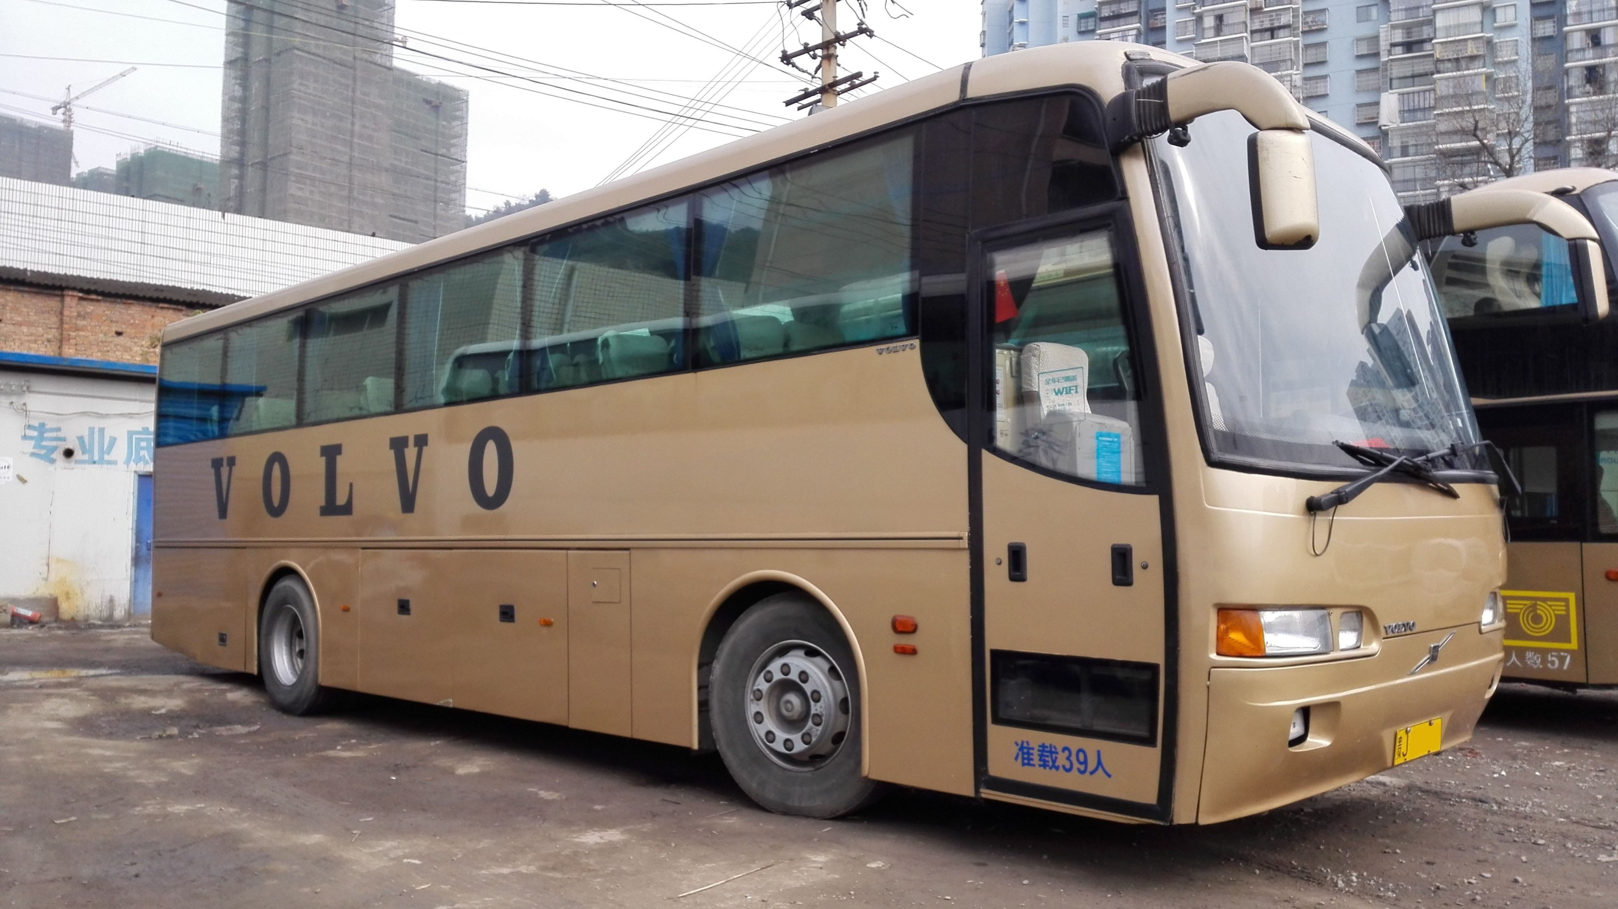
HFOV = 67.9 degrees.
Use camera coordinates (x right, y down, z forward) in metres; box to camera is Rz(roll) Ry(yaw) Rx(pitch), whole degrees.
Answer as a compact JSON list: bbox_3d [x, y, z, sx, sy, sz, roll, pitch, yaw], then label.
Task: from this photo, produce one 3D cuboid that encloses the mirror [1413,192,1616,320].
[{"bbox_3d":[3.334,-0.937,5.812,0.880,0.640,0.270,-4,-6,42],"label":"mirror"}]

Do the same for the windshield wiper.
[{"bbox_3d":[2.262,0.089,4.674,1.030,0.250,0.140,1,-4,-36],"label":"windshield wiper"}]

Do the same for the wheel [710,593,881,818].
[{"bbox_3d":[0.007,1.147,5.605,1.030,1.020,0.290,-3,-4,34],"label":"wheel"}]

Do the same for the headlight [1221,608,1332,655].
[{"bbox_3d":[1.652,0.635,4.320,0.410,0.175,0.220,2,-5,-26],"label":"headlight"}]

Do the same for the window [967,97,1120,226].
[{"bbox_3d":[0.941,-1.195,4.777,0.670,0.520,0.060,-4,-9,43],"label":"window"}]

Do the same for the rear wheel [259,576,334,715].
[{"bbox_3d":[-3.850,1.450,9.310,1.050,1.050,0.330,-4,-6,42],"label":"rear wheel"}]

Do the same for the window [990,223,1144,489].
[{"bbox_3d":[1.023,-0.398,4.808,0.680,1.062,0.070,-3,-8,39],"label":"window"}]

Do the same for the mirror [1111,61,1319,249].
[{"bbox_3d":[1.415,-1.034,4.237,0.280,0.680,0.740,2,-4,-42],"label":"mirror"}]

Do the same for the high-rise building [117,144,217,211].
[{"bbox_3d":[-186.000,-37.000,358.000,20.000,105.000,29.000,-3,-4,30],"label":"high-rise building"}]

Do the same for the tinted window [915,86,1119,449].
[{"bbox_3d":[0.852,-0.772,5.019,0.930,1.415,0.120,-3,-8,39],"label":"tinted window"}]

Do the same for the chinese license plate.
[{"bbox_3d":[2.402,1.138,4.740,0.440,0.140,0.020,4,9,-42],"label":"chinese license plate"}]

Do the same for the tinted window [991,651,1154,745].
[{"bbox_3d":[1.013,0.934,4.648,0.727,0.302,0.050,-4,-6,42],"label":"tinted window"}]

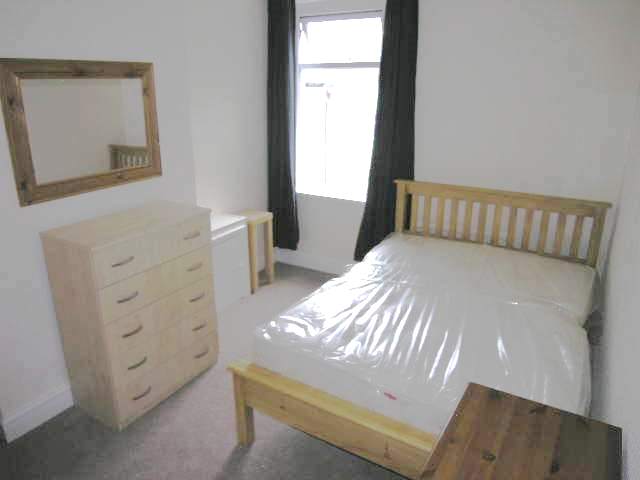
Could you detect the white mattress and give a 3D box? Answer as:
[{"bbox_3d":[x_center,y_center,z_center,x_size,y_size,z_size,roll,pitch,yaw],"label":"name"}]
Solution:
[{"bbox_3d":[0.722,0.409,2.484,1.370,0.200,1.880,11,21,28],"label":"white mattress"}]

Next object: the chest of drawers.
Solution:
[{"bbox_3d":[-0.980,0.361,2.442,0.411,0.953,0.716,11,21,28],"label":"chest of drawers"}]

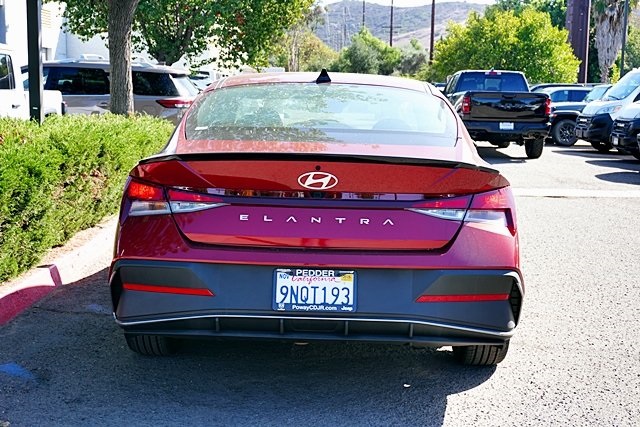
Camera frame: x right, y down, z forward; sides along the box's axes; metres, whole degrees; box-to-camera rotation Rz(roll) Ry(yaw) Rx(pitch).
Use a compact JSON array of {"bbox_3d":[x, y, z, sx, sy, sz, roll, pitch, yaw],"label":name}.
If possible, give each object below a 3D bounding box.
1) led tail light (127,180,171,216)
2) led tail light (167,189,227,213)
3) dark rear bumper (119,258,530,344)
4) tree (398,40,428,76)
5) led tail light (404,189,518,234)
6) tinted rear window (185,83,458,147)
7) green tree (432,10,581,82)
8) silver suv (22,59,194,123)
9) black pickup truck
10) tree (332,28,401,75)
[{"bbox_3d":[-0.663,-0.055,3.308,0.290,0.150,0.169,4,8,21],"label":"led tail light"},{"bbox_3d":[-0.451,-0.045,3.174,0.254,0.095,0.059,3,8,13],"label":"led tail light"},{"bbox_3d":[-0.015,0.332,3.315,1.700,0.350,0.430,1,8,1],"label":"dark rear bumper"},{"bbox_3d":[6.671,-9.730,61.227,3.000,5.687,3.000,1,8,0],"label":"tree"},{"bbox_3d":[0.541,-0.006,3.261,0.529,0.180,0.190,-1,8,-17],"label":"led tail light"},{"bbox_3d":[0.013,-0.435,3.992,1.230,0.120,0.929,1,24,1],"label":"tinted rear window"},{"bbox_3d":[8.383,-6.627,39.441,6.900,5.475,6.900,1,8,0],"label":"green tree"},{"bbox_3d":[-4.660,-1.779,15.214,5.050,1.780,1.970,1,8,0],"label":"silver suv"},{"bbox_3d":[4.090,-2.469,21.096,2.070,1.970,5.900,1,8,1],"label":"black pickup truck"},{"bbox_3d":[3.028,-9.424,57.244,4.700,5.983,4.700,1,8,0],"label":"tree"}]

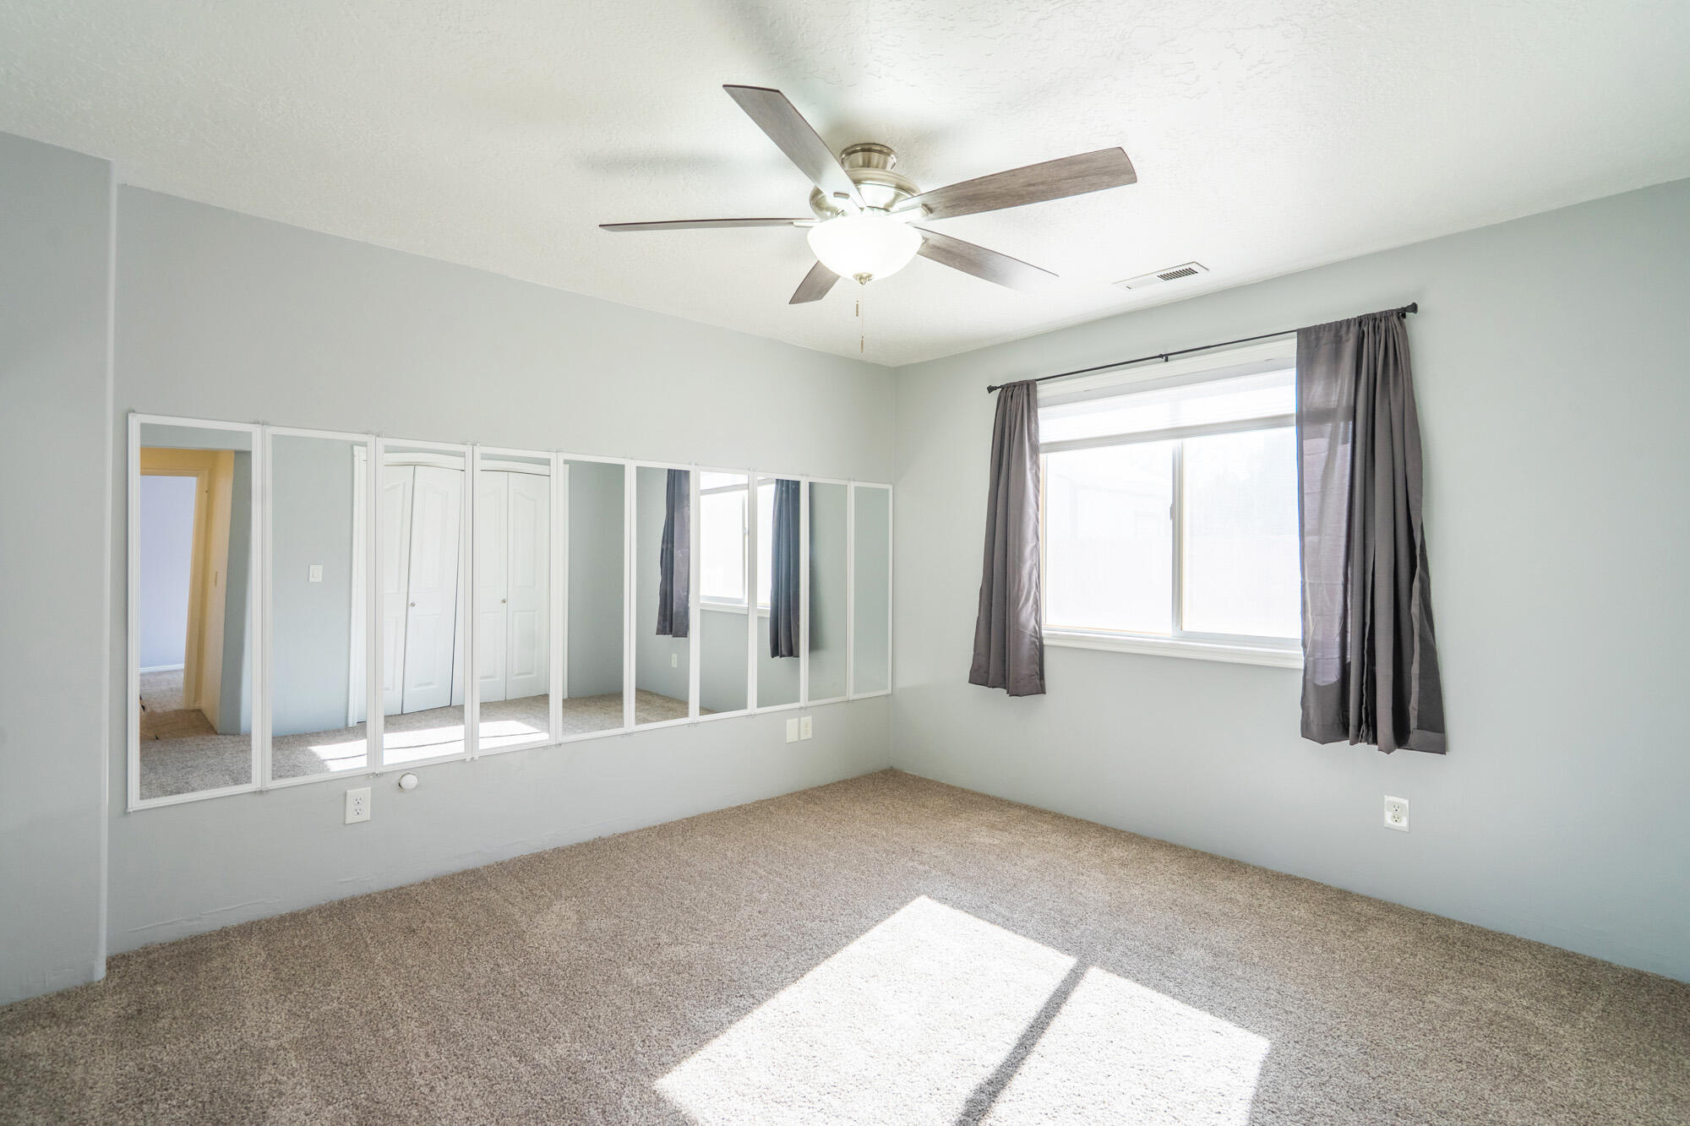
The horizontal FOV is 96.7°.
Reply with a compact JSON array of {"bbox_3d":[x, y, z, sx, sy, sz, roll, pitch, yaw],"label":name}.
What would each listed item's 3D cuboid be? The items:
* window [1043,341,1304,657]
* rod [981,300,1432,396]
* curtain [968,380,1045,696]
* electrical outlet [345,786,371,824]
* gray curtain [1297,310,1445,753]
[{"bbox_3d":[1.454,-0.223,3.391,1.420,1.270,0.120,0,0,45],"label":"window"},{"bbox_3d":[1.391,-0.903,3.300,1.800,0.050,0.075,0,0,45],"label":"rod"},{"bbox_3d":[0.834,-0.118,3.861,0.460,1.600,0.110,0,0,45],"label":"curtain"},{"bbox_3d":[-1.798,0.901,2.780,0.074,0.121,0.010,0,0,-39],"label":"electrical outlet"},{"bbox_3d":[1.928,-0.108,2.770,0.470,1.600,0.110,0,0,45],"label":"gray curtain"}]

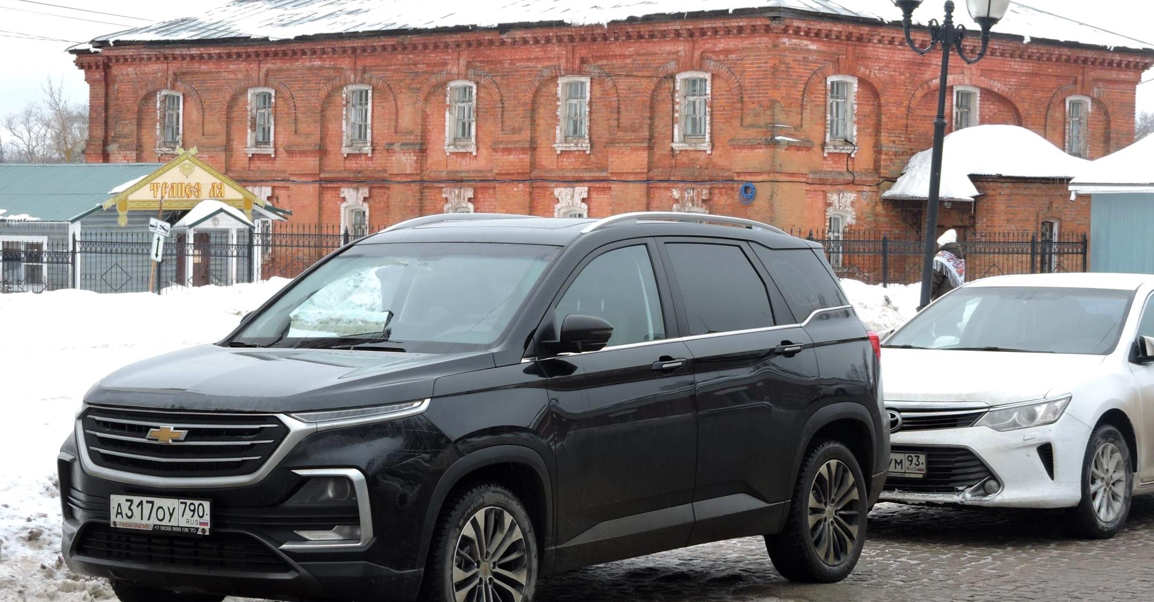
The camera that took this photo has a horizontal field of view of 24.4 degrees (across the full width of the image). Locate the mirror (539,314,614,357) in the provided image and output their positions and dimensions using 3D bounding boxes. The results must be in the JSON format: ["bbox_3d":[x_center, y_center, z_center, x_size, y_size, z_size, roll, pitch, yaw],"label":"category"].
[{"bbox_3d":[-0.007,0.134,10.736,0.210,0.165,0.235,0,1,35],"label":"mirror"}]

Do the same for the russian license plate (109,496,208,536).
[{"bbox_3d":[-1.587,0.814,10.142,0.525,0.118,0.015,0,-2,35],"label":"russian license plate"}]

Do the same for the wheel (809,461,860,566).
[{"bbox_3d":[1.154,1.007,12.678,0.180,0.493,0.493,0,1,35],"label":"wheel"}]

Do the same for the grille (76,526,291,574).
[{"bbox_3d":[-1.535,0.944,10.216,1.150,0.165,0.130,0,1,35],"label":"grille"}]

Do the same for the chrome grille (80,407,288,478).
[{"bbox_3d":[-1.544,0.549,10.203,1.090,0.270,0.160,0,1,35],"label":"chrome grille"}]

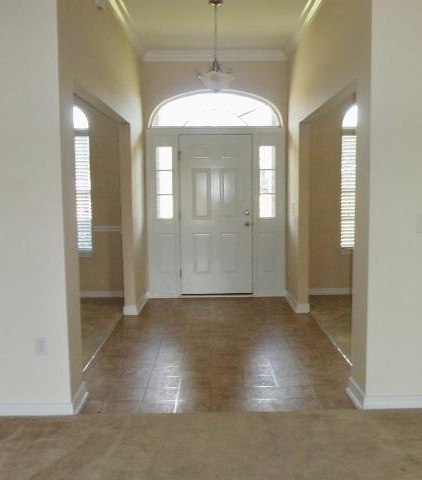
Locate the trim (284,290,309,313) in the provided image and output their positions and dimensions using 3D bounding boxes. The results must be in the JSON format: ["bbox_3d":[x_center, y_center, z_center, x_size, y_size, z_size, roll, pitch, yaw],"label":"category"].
[{"bbox_3d":[1.016,0.720,6.395,0.155,0.092,0.953,-1,5,0],"label":"trim"}]

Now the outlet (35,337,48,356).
[{"bbox_3d":[-1.026,0.648,3.261,0.074,0.118,0.012,-1,5,0],"label":"outlet"}]

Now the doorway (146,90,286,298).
[{"bbox_3d":[0.059,-0.573,6.846,1.755,2.620,0.160,-1,5,0],"label":"doorway"}]

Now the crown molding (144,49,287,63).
[{"bbox_3d":[0.043,-2.259,6.589,1.790,0.125,0.100,-1,5,0],"label":"crown molding"}]

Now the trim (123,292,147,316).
[{"bbox_3d":[-0.891,0.750,6.407,0.160,0.092,0.953,-1,5,0],"label":"trim"}]

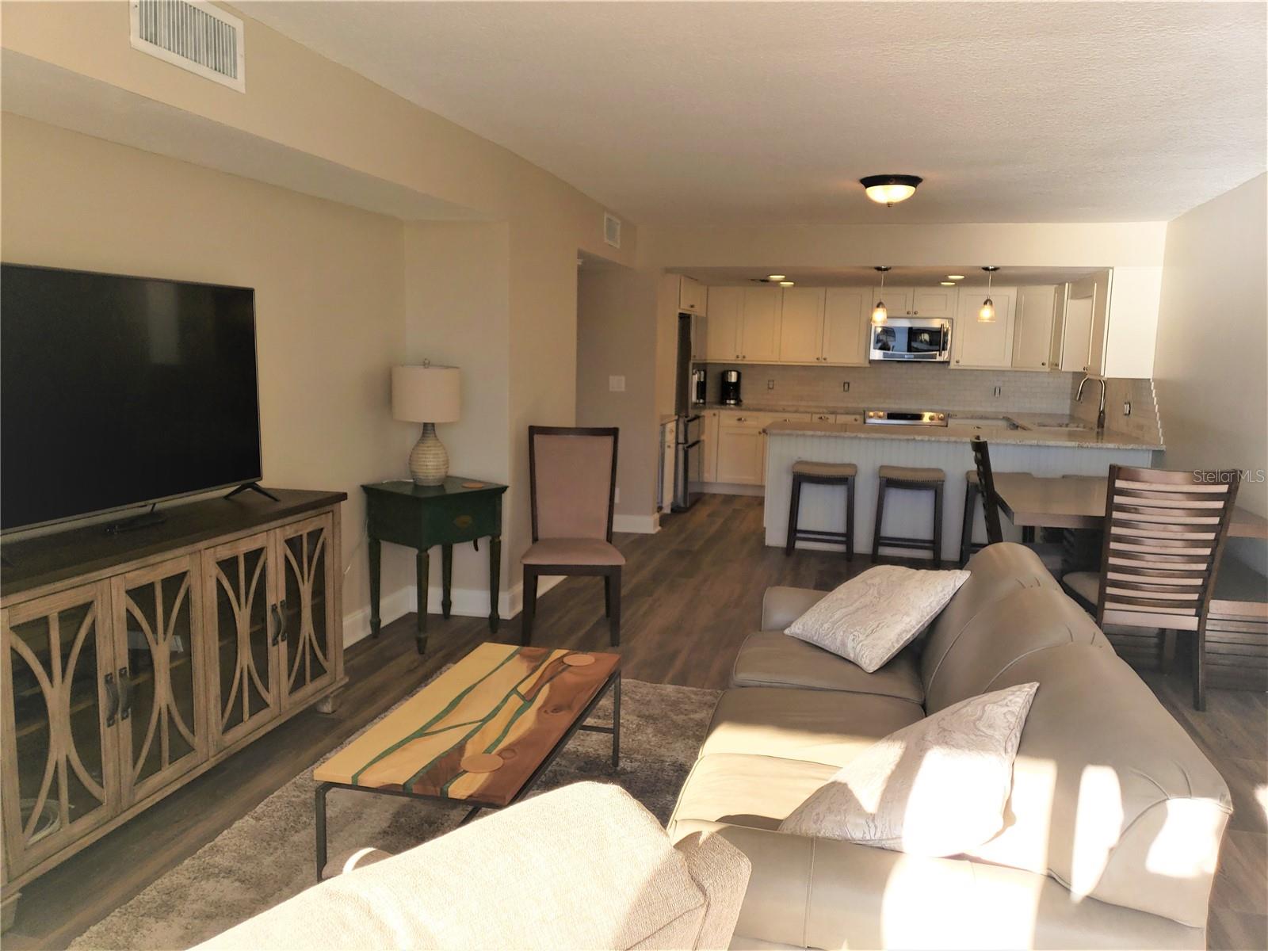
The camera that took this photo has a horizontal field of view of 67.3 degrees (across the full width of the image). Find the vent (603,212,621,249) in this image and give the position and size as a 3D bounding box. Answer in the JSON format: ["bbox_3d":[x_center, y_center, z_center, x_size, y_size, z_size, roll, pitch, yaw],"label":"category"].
[{"bbox_3d":[-0.142,-1.720,6.726,0.020,0.205,0.430,3,8,14],"label":"vent"}]

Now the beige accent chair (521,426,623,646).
[{"bbox_3d":[-0.318,0.294,5.001,0.490,1.070,0.610,1,8,-3],"label":"beige accent chair"}]

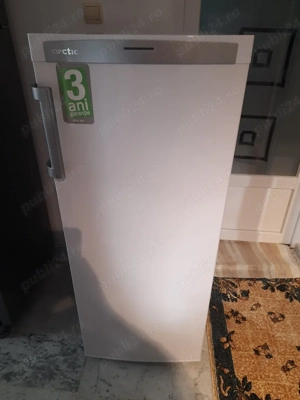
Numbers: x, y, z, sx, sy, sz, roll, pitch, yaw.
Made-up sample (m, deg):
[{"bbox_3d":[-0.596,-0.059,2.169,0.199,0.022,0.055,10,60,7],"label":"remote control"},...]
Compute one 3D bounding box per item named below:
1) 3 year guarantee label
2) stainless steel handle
[{"bbox_3d":[-0.215,-0.305,0.840,0.093,0.168,0.004,2,30,2],"label":"3 year guarantee label"},{"bbox_3d":[-0.310,-0.201,0.903,0.058,0.287,0.040,2,30,2],"label":"stainless steel handle"}]

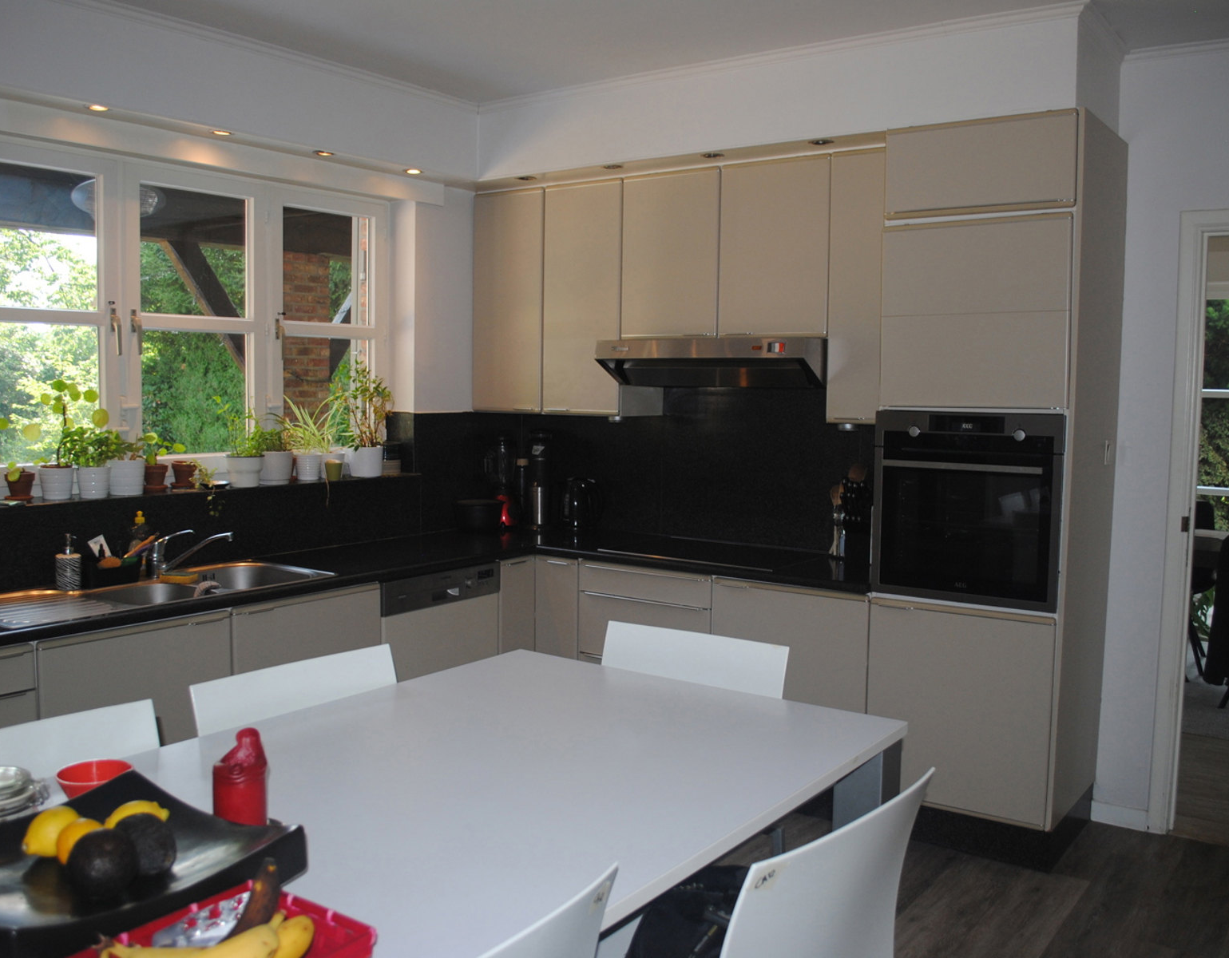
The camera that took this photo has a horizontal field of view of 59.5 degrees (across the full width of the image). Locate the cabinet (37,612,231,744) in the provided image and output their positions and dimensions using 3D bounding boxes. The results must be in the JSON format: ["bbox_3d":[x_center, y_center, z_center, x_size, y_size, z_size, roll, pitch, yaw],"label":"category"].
[{"bbox_3d":[-1.569,0.709,3.216,0.580,0.634,0.580,4,6,36],"label":"cabinet"}]

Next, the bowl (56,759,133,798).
[{"bbox_3d":[-0.883,0.527,1.827,0.120,0.060,0.120,1,5,0],"label":"bowl"}]

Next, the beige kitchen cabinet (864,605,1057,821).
[{"bbox_3d":[1.252,0.711,3.646,0.577,0.638,0.575,4,6,36],"label":"beige kitchen cabinet"}]

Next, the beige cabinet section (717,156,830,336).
[{"bbox_3d":[0.685,-0.865,4.132,0.462,0.648,0.325,4,6,36],"label":"beige cabinet section"}]

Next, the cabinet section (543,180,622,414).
[{"bbox_3d":[-0.028,-0.753,4.594,0.407,0.950,0.366,4,6,36],"label":"cabinet section"}]

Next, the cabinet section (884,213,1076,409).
[{"bbox_3d":[1.267,-0.521,3.545,0.577,0.571,0.570,4,6,36],"label":"cabinet section"}]

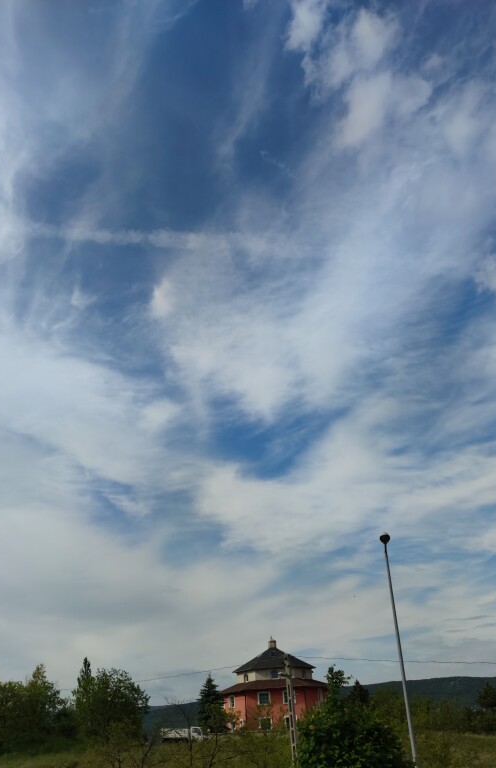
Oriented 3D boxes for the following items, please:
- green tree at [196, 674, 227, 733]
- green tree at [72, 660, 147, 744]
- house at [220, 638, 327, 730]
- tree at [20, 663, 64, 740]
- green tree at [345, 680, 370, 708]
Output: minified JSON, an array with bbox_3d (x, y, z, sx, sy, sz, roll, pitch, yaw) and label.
[{"bbox_3d":[-4.400,38.639,85.596,3.510,6.610,3.510,-1,-25,-4],"label":"green tree"},{"bbox_3d":[-14.273,33.062,73.702,7.250,7.600,7.250,2,-26,-10],"label":"green tree"},{"bbox_3d":[3.438,39.872,93.895,14.110,11.460,12.560,-3,-25,1],"label":"house"},{"bbox_3d":[-20.952,32.422,72.389,4.150,7.400,4.150,4,-26,-15],"label":"tree"},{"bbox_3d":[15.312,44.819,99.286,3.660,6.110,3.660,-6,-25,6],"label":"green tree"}]

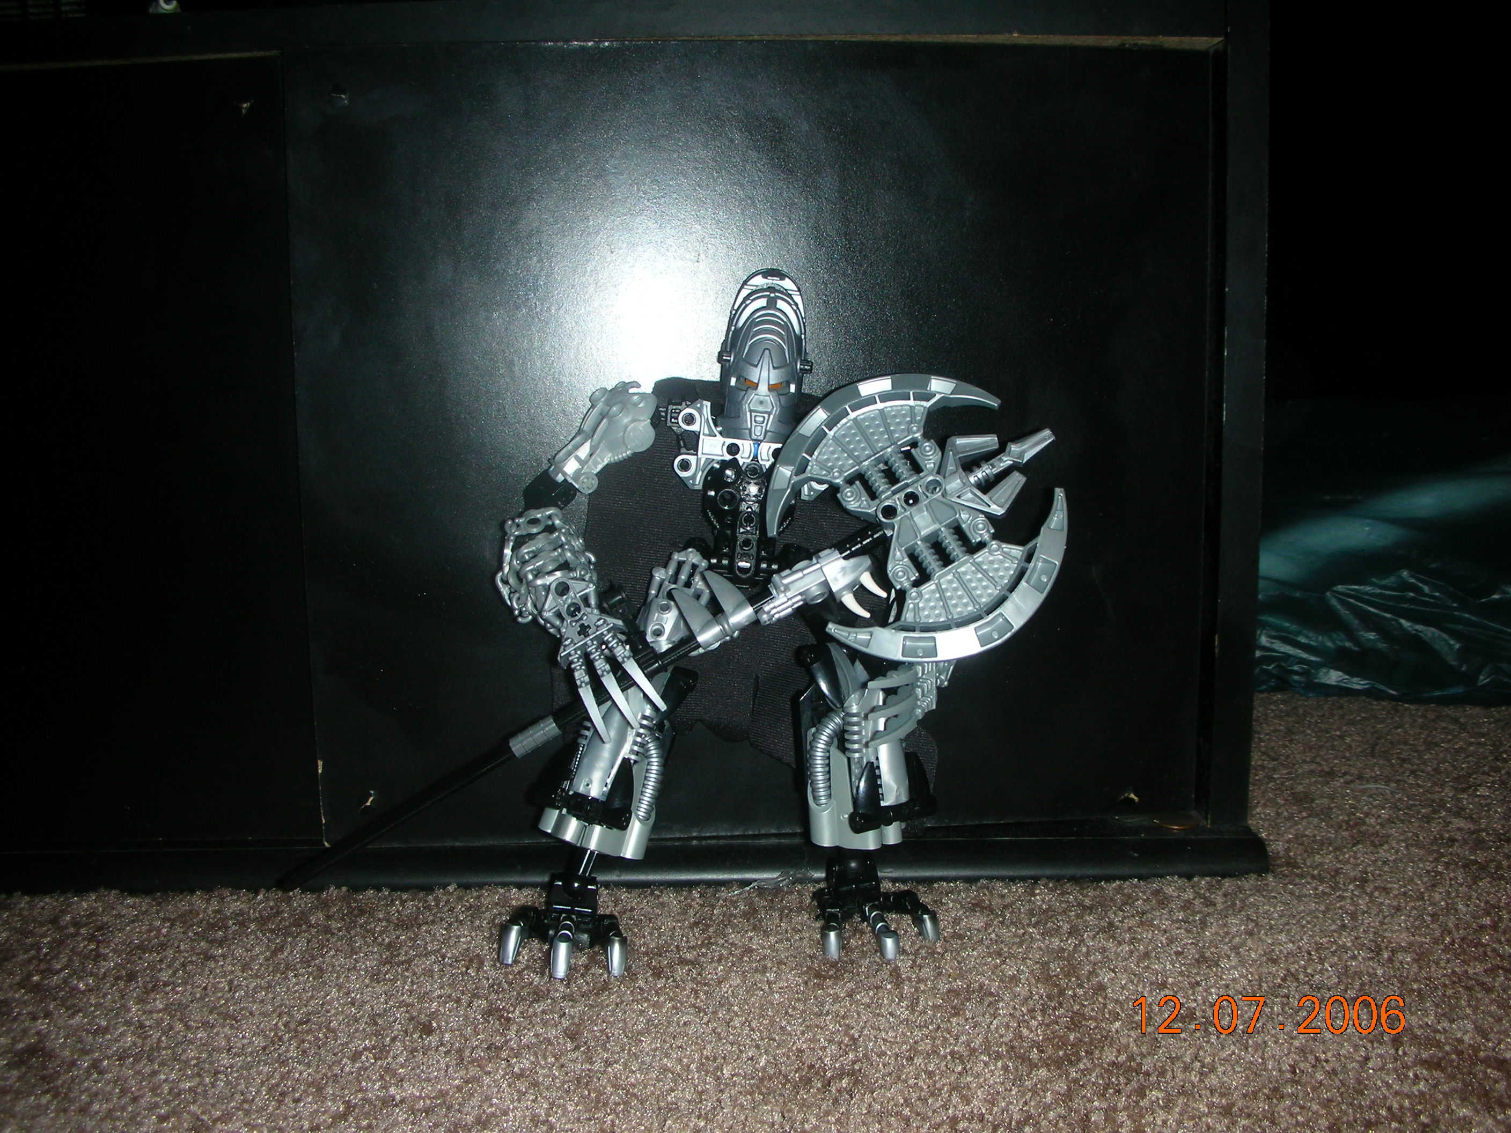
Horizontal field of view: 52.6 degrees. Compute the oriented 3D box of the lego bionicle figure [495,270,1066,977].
[{"bbox_3d":[0.006,0.019,0.515,0.187,0.236,0.120,-1,7,0],"label":"lego bionicle figure"}]

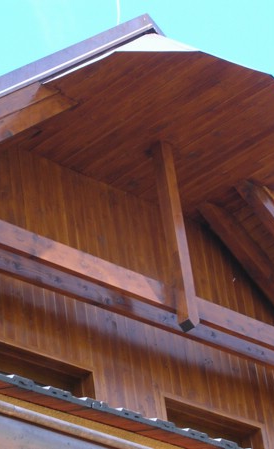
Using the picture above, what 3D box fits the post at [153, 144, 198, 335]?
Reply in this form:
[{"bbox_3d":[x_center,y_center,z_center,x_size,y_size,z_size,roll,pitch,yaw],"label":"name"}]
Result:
[{"bbox_3d":[0.267,0.079,11.852,0.100,1.474,0.100,23,-43,-40],"label":"post"}]

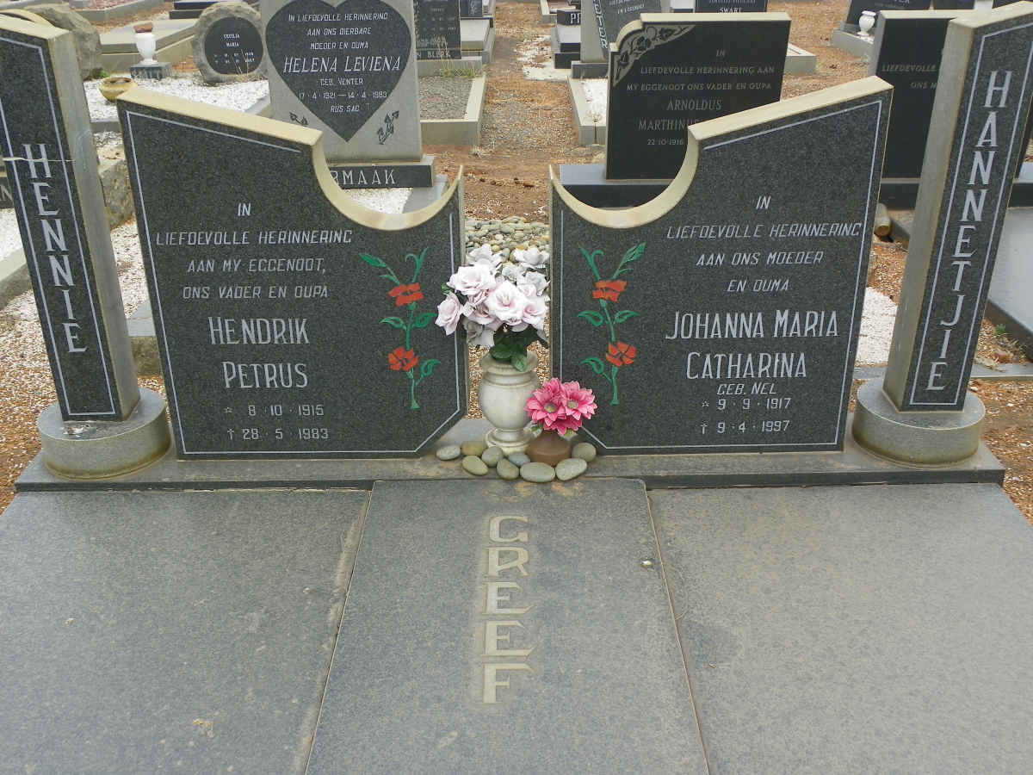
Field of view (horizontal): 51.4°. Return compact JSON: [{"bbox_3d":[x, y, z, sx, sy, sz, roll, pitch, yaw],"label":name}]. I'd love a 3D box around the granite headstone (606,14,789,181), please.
[{"bbox_3d":[0.704,-1.146,4.251,0.675,0.616,0.090,-1,26,0],"label":"granite headstone"}]

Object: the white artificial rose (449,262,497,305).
[{"bbox_3d":[-0.086,-0.204,2.079,0.091,0.065,0.078,3,27,8],"label":"white artificial rose"}]

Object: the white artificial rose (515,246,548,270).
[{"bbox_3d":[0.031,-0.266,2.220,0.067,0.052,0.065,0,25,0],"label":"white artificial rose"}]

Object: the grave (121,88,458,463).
[{"bbox_3d":[-0.416,-0.212,2.166,0.620,0.756,0.103,-1,26,0],"label":"grave"}]

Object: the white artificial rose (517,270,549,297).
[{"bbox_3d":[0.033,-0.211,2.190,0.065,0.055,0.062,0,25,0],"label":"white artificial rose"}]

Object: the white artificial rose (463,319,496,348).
[{"bbox_3d":[-0.073,-0.108,2.152,0.064,0.056,0.058,7,27,15],"label":"white artificial rose"}]

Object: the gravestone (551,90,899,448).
[{"bbox_3d":[0.380,-0.222,2.162,0.620,0.756,0.103,-1,26,0],"label":"gravestone"}]

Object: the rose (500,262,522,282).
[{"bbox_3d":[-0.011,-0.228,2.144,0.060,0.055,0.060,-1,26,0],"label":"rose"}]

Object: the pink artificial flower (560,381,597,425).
[{"bbox_3d":[0.126,0.031,2.200,0.076,0.078,0.050,-5,-1,-9],"label":"pink artificial flower"}]

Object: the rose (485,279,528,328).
[{"bbox_3d":[-0.018,-0.162,2.068,0.088,0.080,0.068,-1,26,0],"label":"rose"}]

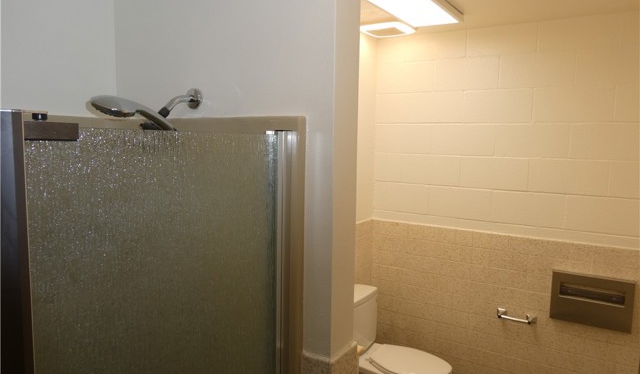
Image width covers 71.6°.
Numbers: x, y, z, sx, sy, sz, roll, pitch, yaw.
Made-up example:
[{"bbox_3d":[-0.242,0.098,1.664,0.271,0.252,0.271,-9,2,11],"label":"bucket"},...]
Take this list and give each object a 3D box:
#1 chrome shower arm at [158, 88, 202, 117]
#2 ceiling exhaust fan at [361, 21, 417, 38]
[{"bbox_3d":[-0.400,-0.232,1.230,0.062,0.097,0.135,4,7,31],"label":"chrome shower arm"},{"bbox_3d":[0.418,-0.985,2.752,0.285,0.030,0.295,4,7,31],"label":"ceiling exhaust fan"}]

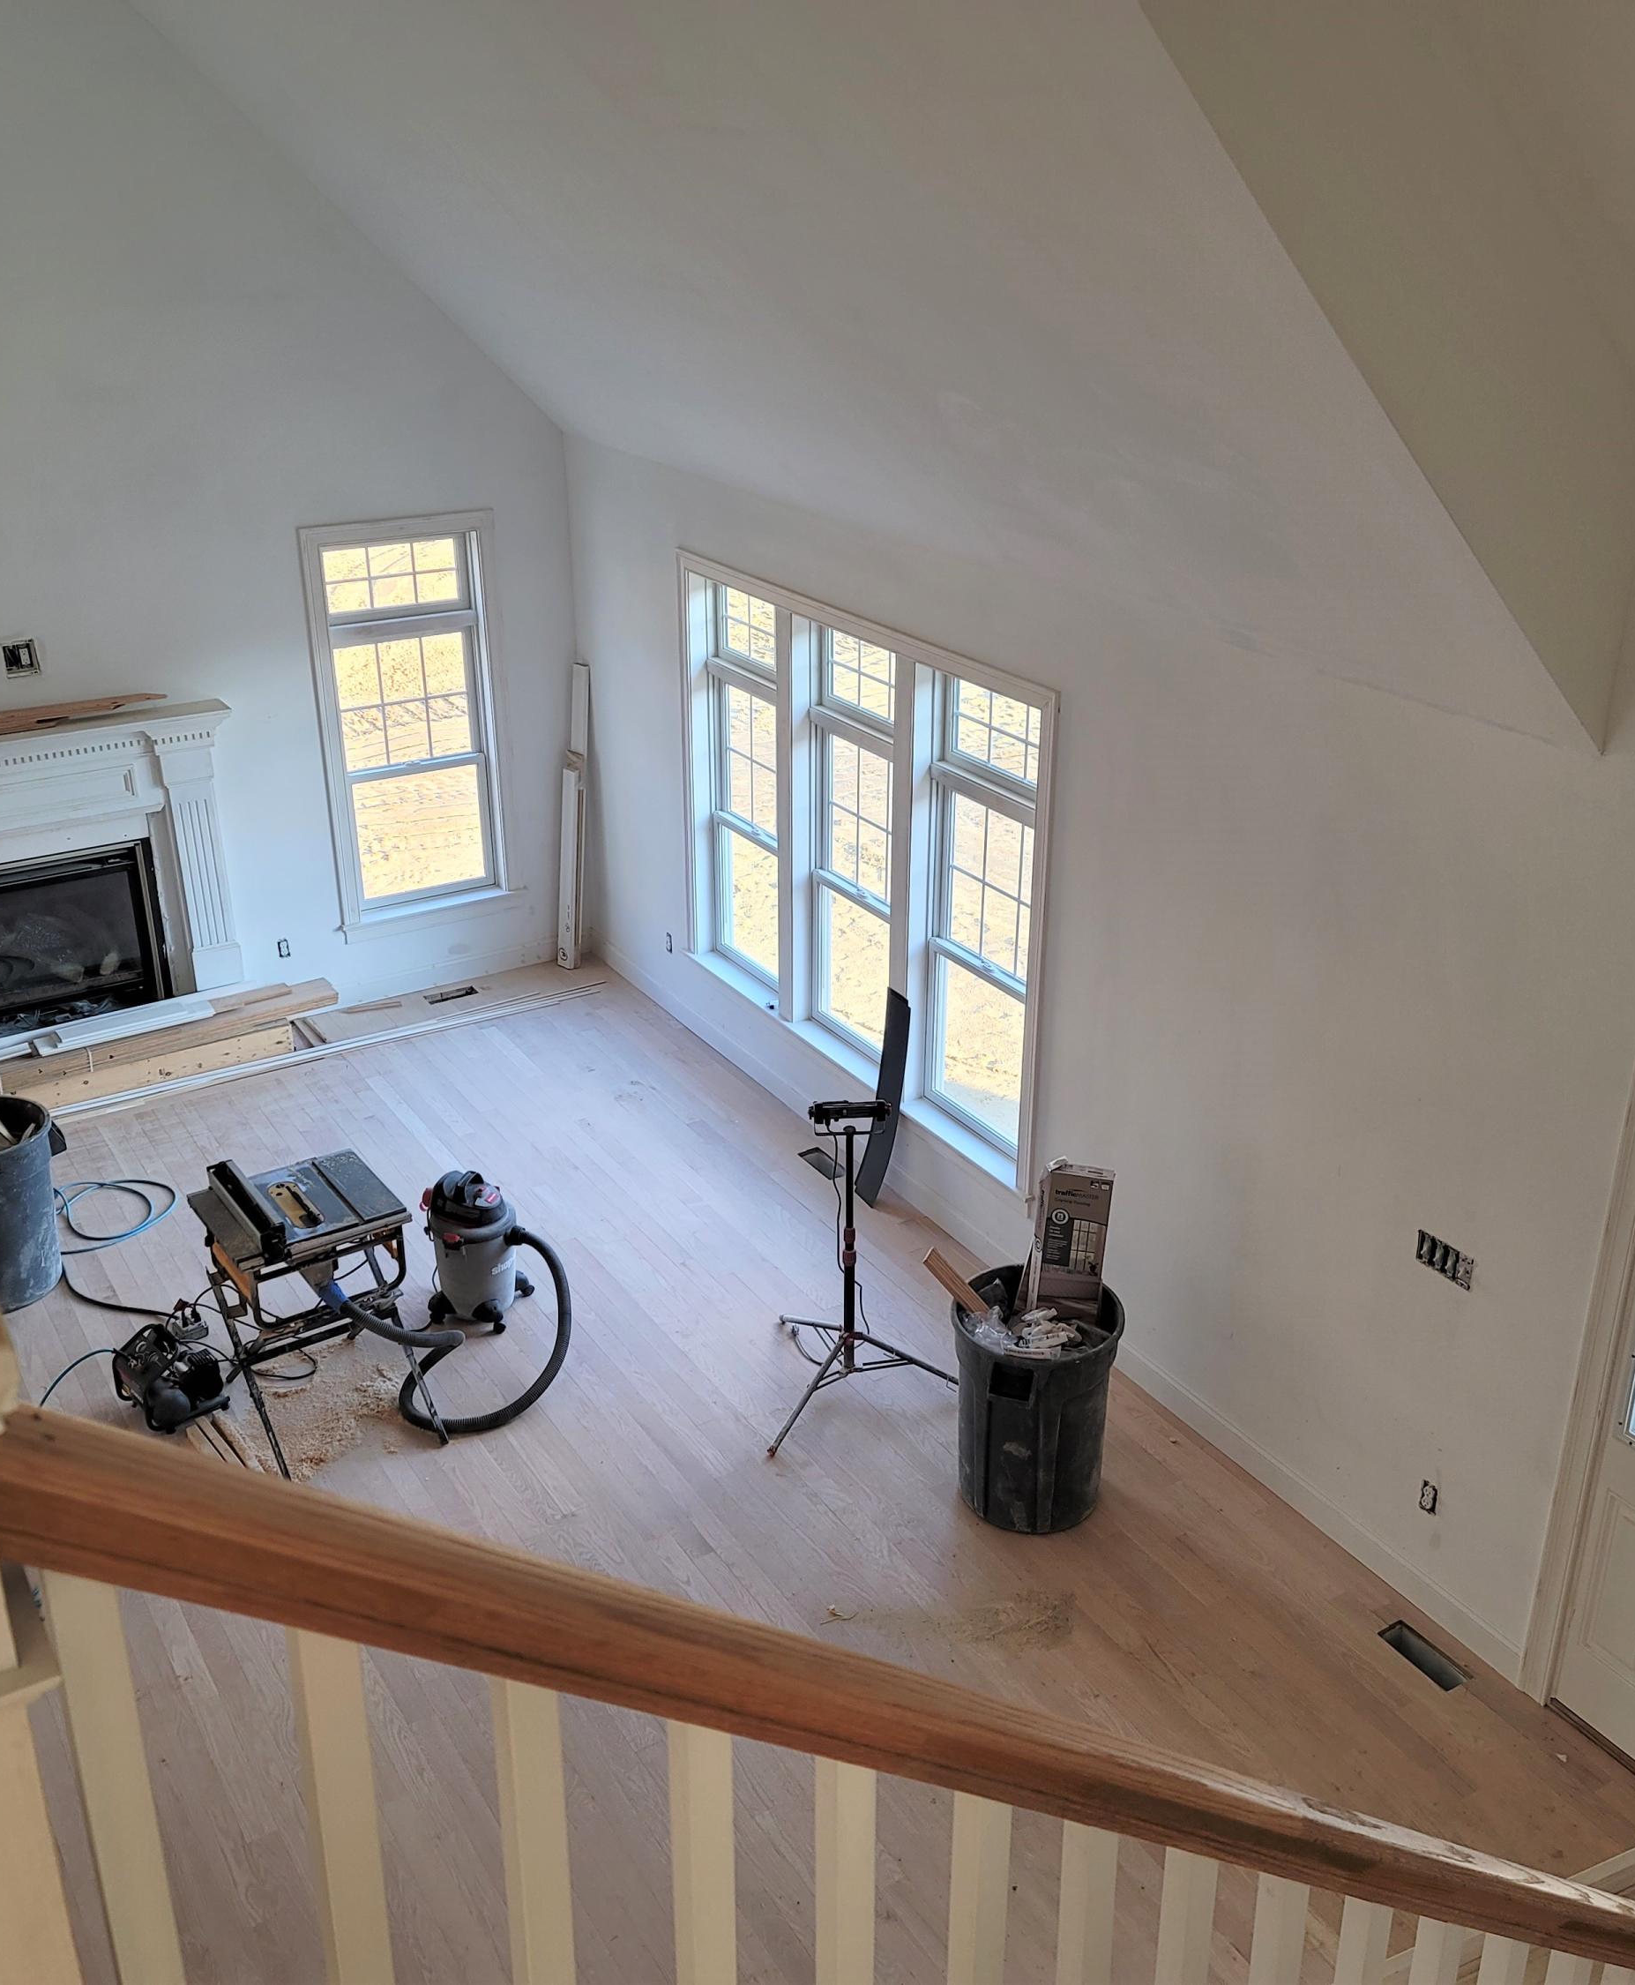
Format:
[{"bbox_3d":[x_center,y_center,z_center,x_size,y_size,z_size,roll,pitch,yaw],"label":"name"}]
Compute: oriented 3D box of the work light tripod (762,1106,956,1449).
[{"bbox_3d":[0.221,0.893,6.675,0.771,1.160,0.827,0,24,0],"label":"work light tripod"}]

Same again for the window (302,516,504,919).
[{"bbox_3d":[-2.026,-1.370,9.582,0.950,1.970,0.120,-14,28,-28],"label":"window"}]

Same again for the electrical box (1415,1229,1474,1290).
[{"bbox_3d":[1.815,0.754,5.465,0.070,0.105,0.205,-14,28,-28],"label":"electrical box"}]

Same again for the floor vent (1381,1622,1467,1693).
[{"bbox_3d":[1.799,1.987,5.687,0.095,0.040,0.275,-14,28,-28],"label":"floor vent"}]

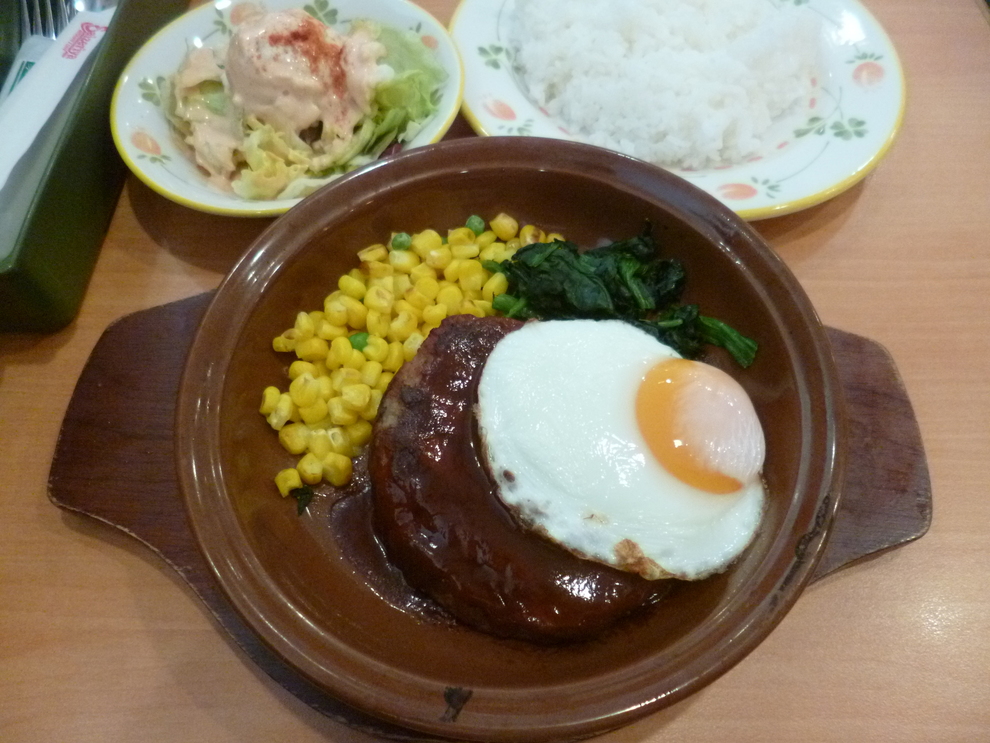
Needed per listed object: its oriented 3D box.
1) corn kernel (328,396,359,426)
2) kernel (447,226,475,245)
[{"bbox_3d":[-0.051,0.013,0.229,0.010,0.008,0.009,37,68,15],"label":"corn kernel"},{"bbox_3d":[-0.013,-0.053,0.271,0.010,0.007,0.009,0,62,0],"label":"kernel"}]

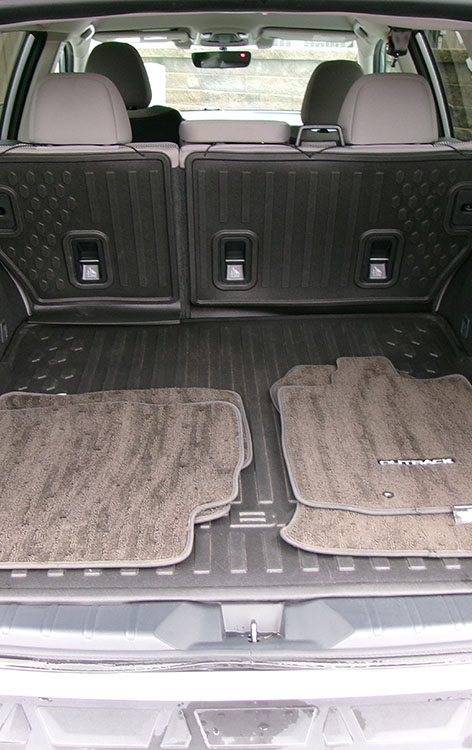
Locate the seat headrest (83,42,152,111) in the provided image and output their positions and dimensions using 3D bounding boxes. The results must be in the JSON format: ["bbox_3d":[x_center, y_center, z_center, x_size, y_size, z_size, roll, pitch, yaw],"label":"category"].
[{"bbox_3d":[-0.401,-1.008,2.630,0.240,0.210,0.115,-1,35,-2],"label":"seat headrest"}]

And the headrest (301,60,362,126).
[{"bbox_3d":[0.348,-0.958,2.650,0.240,0.210,0.115,-1,35,-2],"label":"headrest"}]

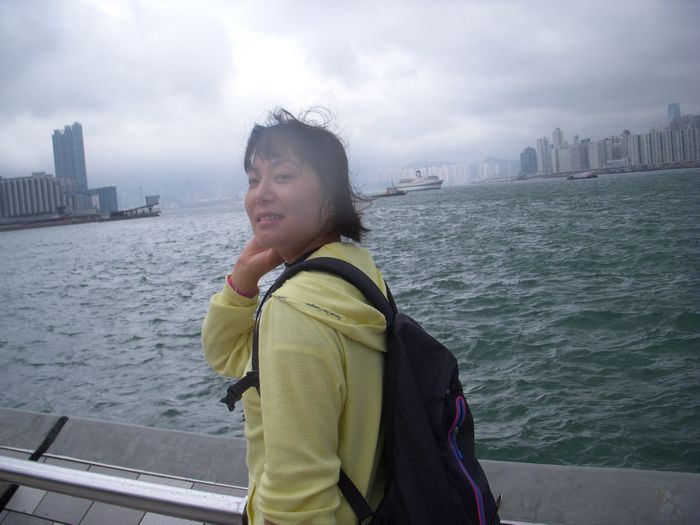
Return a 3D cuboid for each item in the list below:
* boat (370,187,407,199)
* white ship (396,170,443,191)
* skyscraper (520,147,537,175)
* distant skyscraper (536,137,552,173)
[{"bbox_3d":[29.290,-53.080,580.000,27.000,6.800,7.000,-3,5,18],"label":"boat"},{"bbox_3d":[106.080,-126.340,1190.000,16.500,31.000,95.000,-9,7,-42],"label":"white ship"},{"bbox_3d":[636.500,-354.660,2740.000,50.000,108.000,42.000,-4,5,13],"label":"skyscraper"},{"bbox_3d":[729.000,-393.950,2880.000,46.000,146.000,36.000,-4,5,13],"label":"distant skyscraper"}]

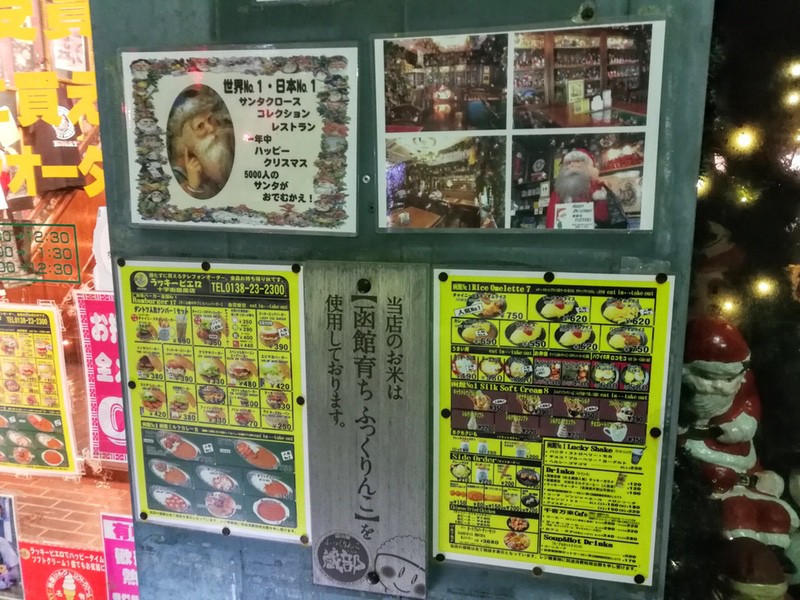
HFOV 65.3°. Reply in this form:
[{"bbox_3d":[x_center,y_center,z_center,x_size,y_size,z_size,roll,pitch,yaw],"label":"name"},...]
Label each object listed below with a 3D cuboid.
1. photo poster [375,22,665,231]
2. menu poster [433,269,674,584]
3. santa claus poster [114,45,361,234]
[{"bbox_3d":[0.122,-0.181,0.676,0.299,0.212,0.008,2,10,12],"label":"photo poster"},{"bbox_3d":[0.168,0.149,0.723,0.257,0.364,0.008,2,10,12],"label":"menu poster"},{"bbox_3d":[-0.194,-0.190,0.745,0.299,0.212,0.008,3,10,12],"label":"santa claus poster"}]

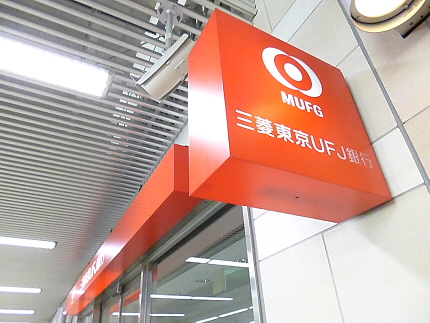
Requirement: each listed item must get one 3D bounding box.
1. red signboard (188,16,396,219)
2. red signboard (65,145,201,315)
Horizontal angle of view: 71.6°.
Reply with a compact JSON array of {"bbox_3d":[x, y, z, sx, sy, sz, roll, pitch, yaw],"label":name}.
[{"bbox_3d":[0.238,-0.150,1.087,0.620,0.626,0.223,14,-37,-25],"label":"red signboard"},{"bbox_3d":[-1.780,1.750,4.692,0.270,0.410,6.736,14,-37,-25],"label":"red signboard"}]

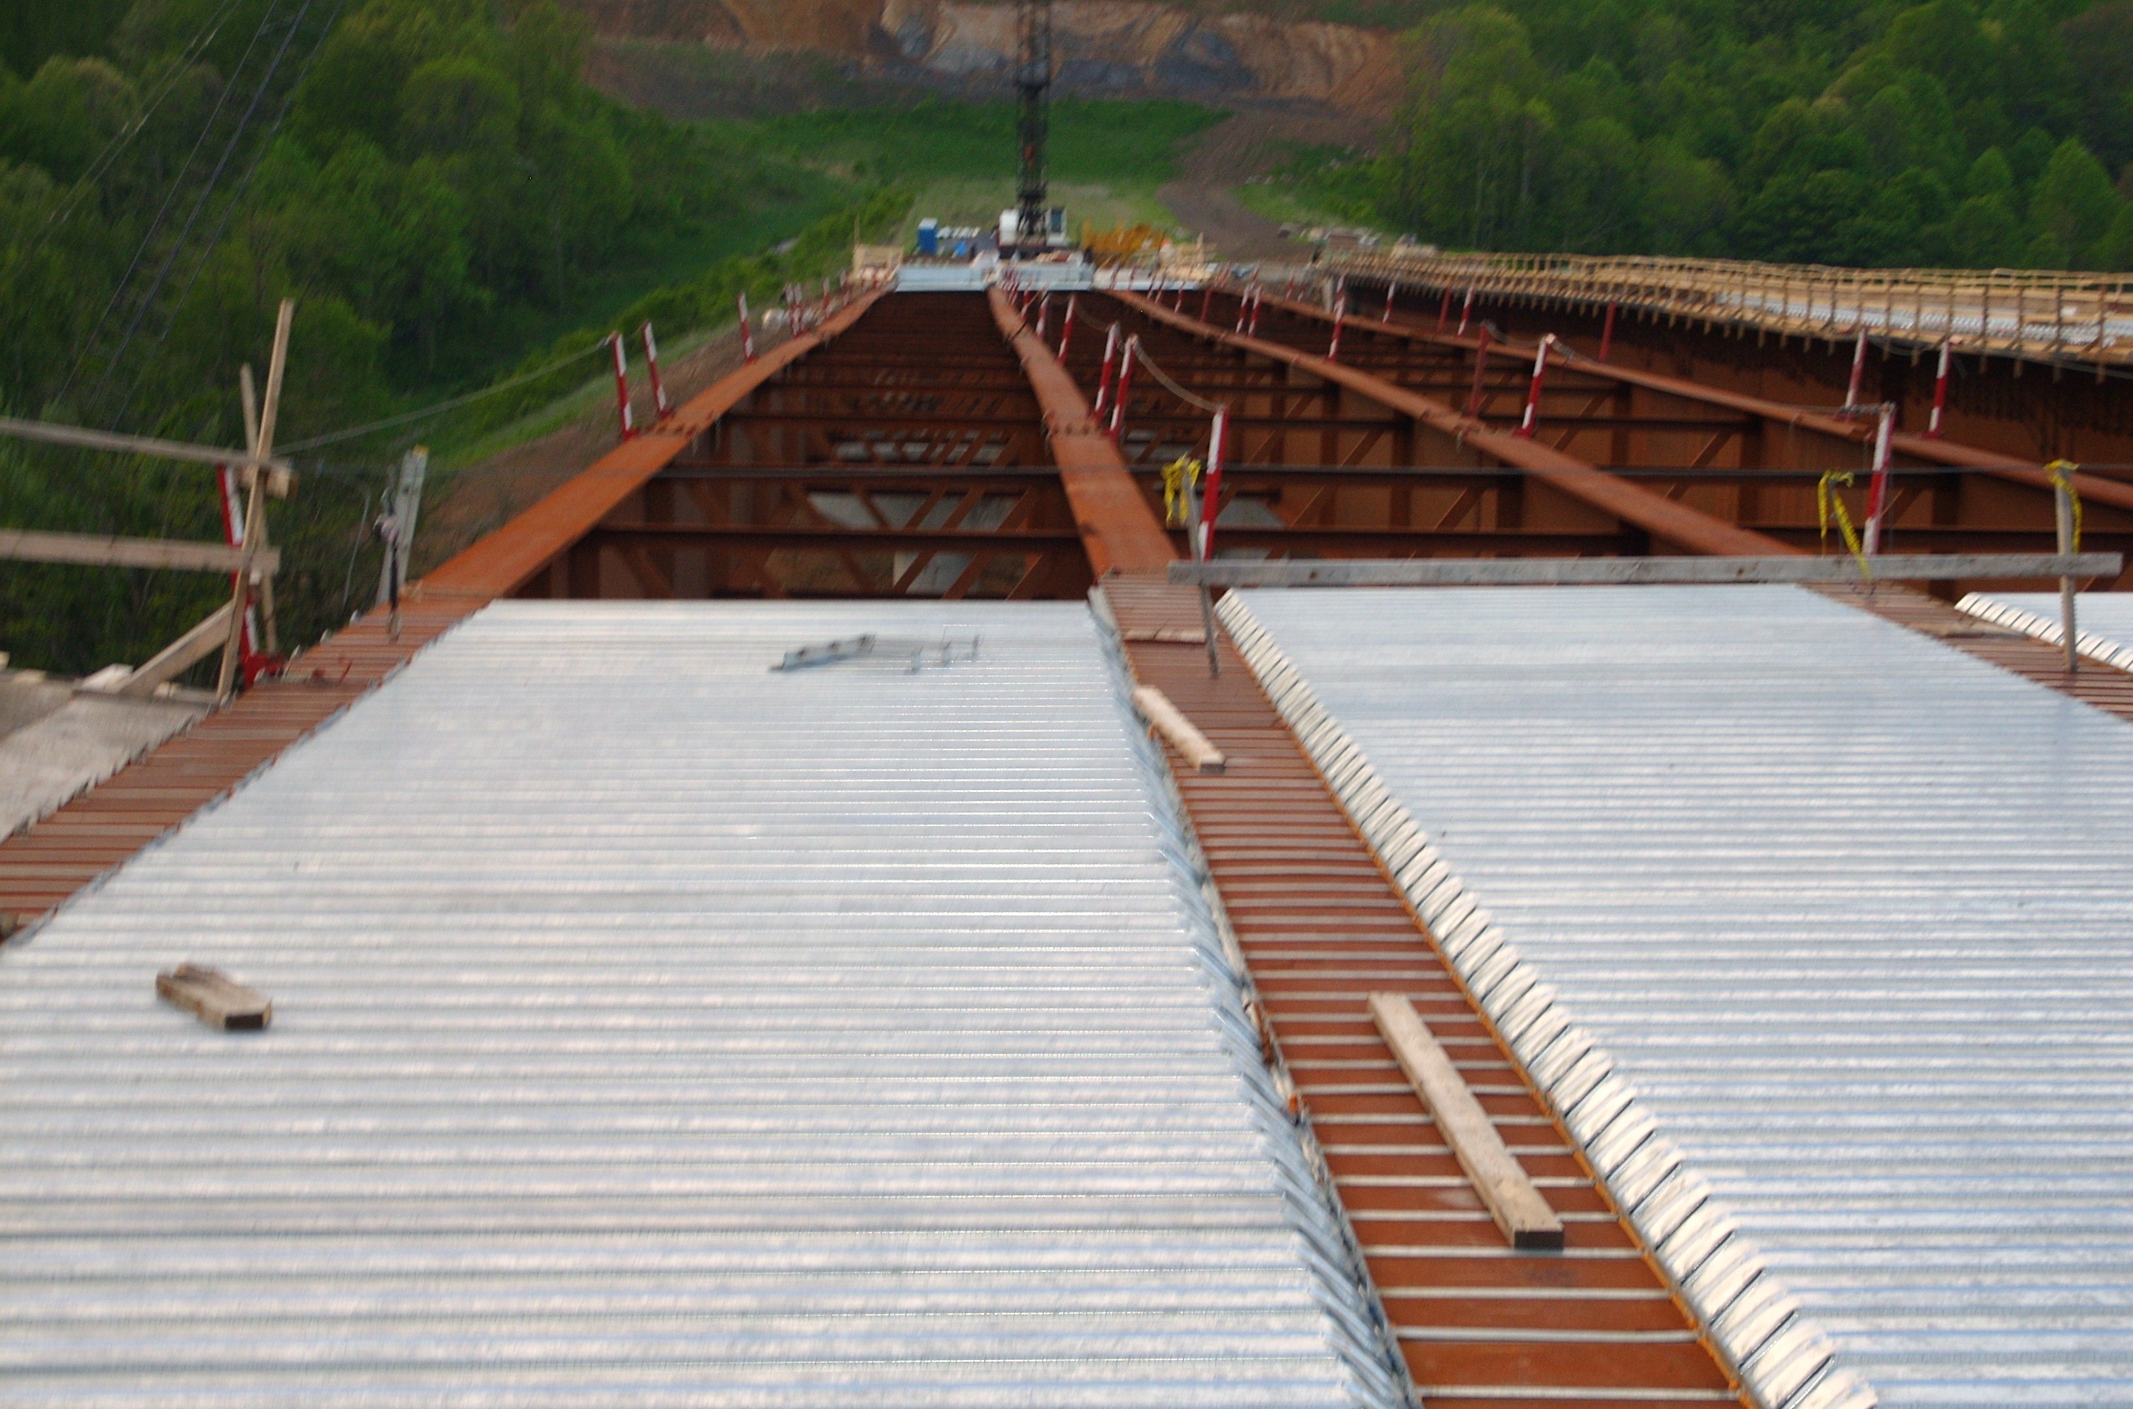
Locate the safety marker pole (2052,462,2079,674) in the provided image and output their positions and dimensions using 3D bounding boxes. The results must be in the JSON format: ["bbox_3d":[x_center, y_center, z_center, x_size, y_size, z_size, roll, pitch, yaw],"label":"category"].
[{"bbox_3d":[4.267,-0.582,19.705,0.060,0.906,0.055,-4,6,0],"label":"safety marker pole"}]

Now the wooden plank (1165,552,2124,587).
[{"bbox_3d":[2.468,-0.574,19.650,4.053,0.098,0.042,0,6,-1],"label":"wooden plank"}]

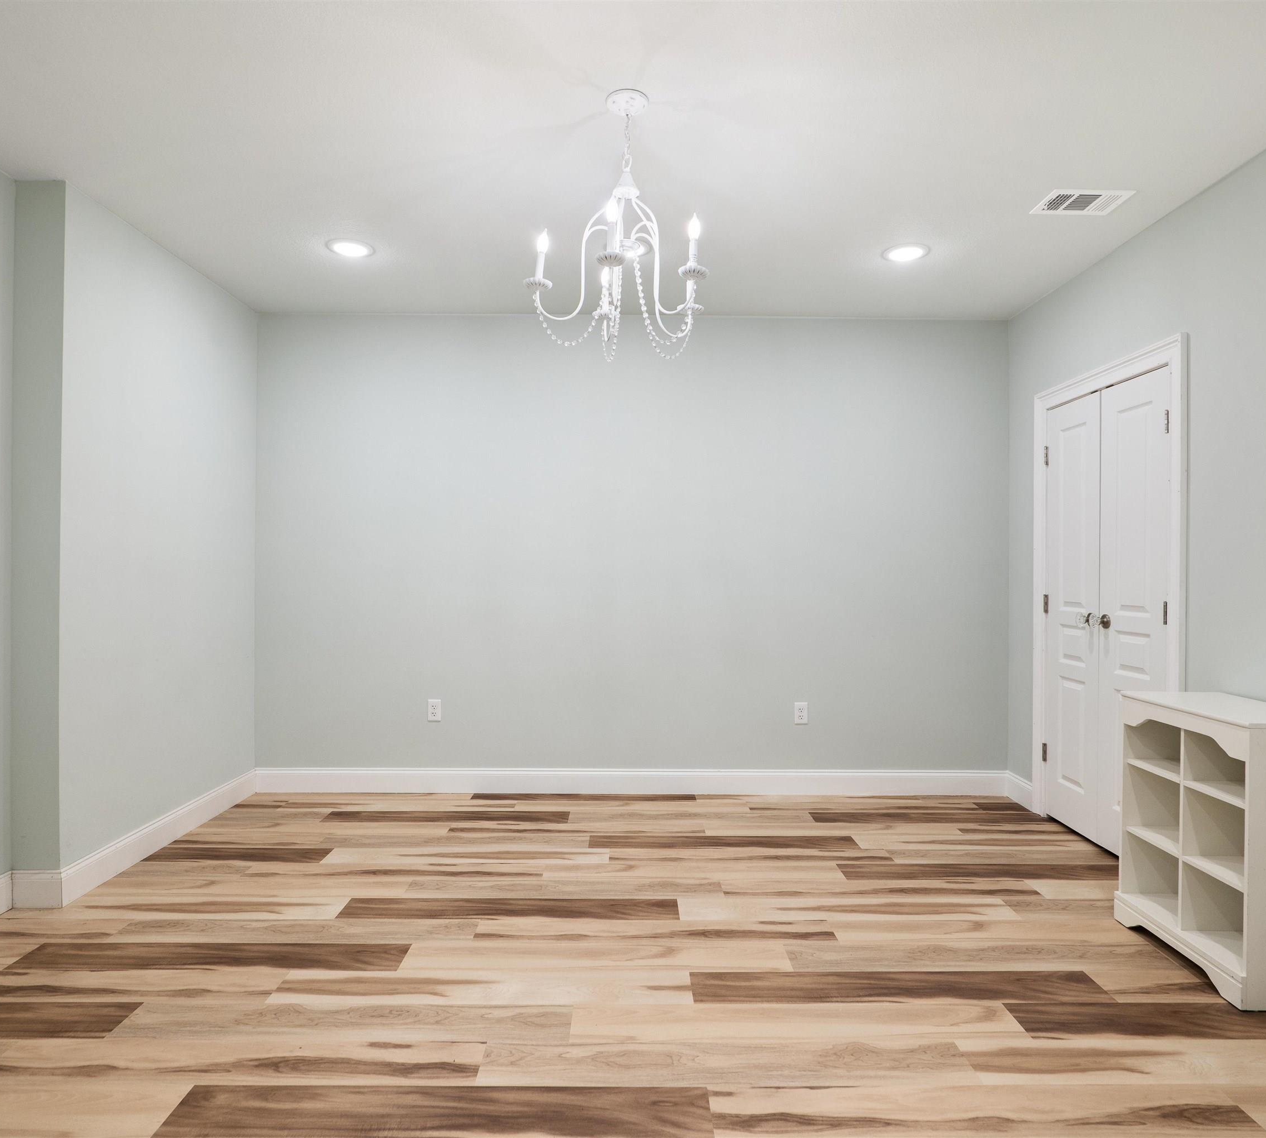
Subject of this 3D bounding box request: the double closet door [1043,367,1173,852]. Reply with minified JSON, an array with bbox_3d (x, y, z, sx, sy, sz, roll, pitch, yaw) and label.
[{"bbox_3d":[2.087,0.213,3.355,0.042,2.005,0.846,0,0,0],"label":"double closet door"}]

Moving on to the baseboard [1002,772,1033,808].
[{"bbox_3d":[2.060,1.176,4.030,0.014,0.131,0.292,0,0,0],"label":"baseboard"}]

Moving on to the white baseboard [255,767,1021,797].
[{"bbox_3d":[-0.002,1.168,4.158,4.108,0.131,0.014,0,0,0],"label":"white baseboard"}]

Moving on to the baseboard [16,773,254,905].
[{"bbox_3d":[-2.145,1.156,3.432,0.187,0.131,1.417,0,0,0],"label":"baseboard"}]

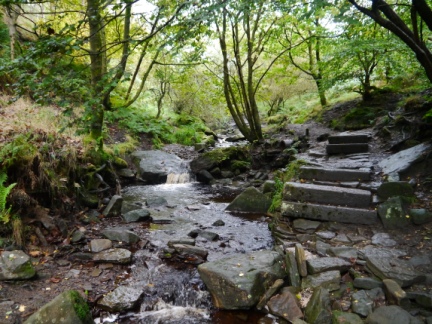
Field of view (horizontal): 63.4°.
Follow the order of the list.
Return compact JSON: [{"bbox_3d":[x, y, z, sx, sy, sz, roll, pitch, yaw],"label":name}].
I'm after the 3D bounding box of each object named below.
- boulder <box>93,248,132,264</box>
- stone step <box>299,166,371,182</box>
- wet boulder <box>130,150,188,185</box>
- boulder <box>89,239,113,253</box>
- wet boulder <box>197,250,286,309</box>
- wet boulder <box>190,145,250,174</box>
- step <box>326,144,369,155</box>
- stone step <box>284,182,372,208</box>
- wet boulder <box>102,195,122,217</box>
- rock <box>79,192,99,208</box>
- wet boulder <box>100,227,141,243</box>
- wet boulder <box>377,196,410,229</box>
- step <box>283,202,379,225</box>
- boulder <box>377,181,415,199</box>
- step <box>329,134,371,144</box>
[{"bbox_3d":[-1.203,1.099,4.080,0.420,0.120,0.260,1,5,10],"label":"boulder"},{"bbox_3d":[1.964,0.204,5.870,1.140,0.165,0.320,1,5,15],"label":"stone step"},{"bbox_3d":[-1.470,0.125,9.400,1.450,0.720,1.100,0,5,0],"label":"wet boulder"},{"bbox_3d":[-1.418,1.028,4.300,0.260,0.120,0.180,-1,7,-10],"label":"boulder"},{"bbox_3d":[0.282,1.186,3.620,0.830,0.430,0.550,1,5,10],"label":"wet boulder"},{"bbox_3d":[0.092,-0.061,9.700,1.500,0.680,1.050,0,5,0],"label":"wet boulder"},{"bbox_3d":[2.718,-0.274,7.300,0.870,0.185,0.360,1,7,8],"label":"step"},{"bbox_3d":[1.596,0.459,5.000,1.180,0.190,0.370,3,7,23],"label":"stone step"},{"bbox_3d":[-1.600,0.672,5.400,0.260,0.280,0.280,-1,7,-10],"label":"wet boulder"},{"bbox_3d":[-2.221,0.669,6.100,0.310,0.250,0.280,0,5,0],"label":"rock"},{"bbox_3d":[-1.257,0.957,4.600,0.500,0.150,0.280,1,7,10],"label":"wet boulder"},{"bbox_3d":[2.275,0.642,4.500,0.370,0.370,0.310,1,5,10],"label":"wet boulder"},{"bbox_3d":[1.565,0.703,4.870,1.250,0.175,0.320,2,5,25],"label":"step"},{"bbox_3d":[2.638,0.420,5.150,0.480,0.260,0.360,2,7,14],"label":"boulder"},{"bbox_3d":[2.858,-0.487,7.600,0.830,0.175,0.330,1,7,8],"label":"step"}]

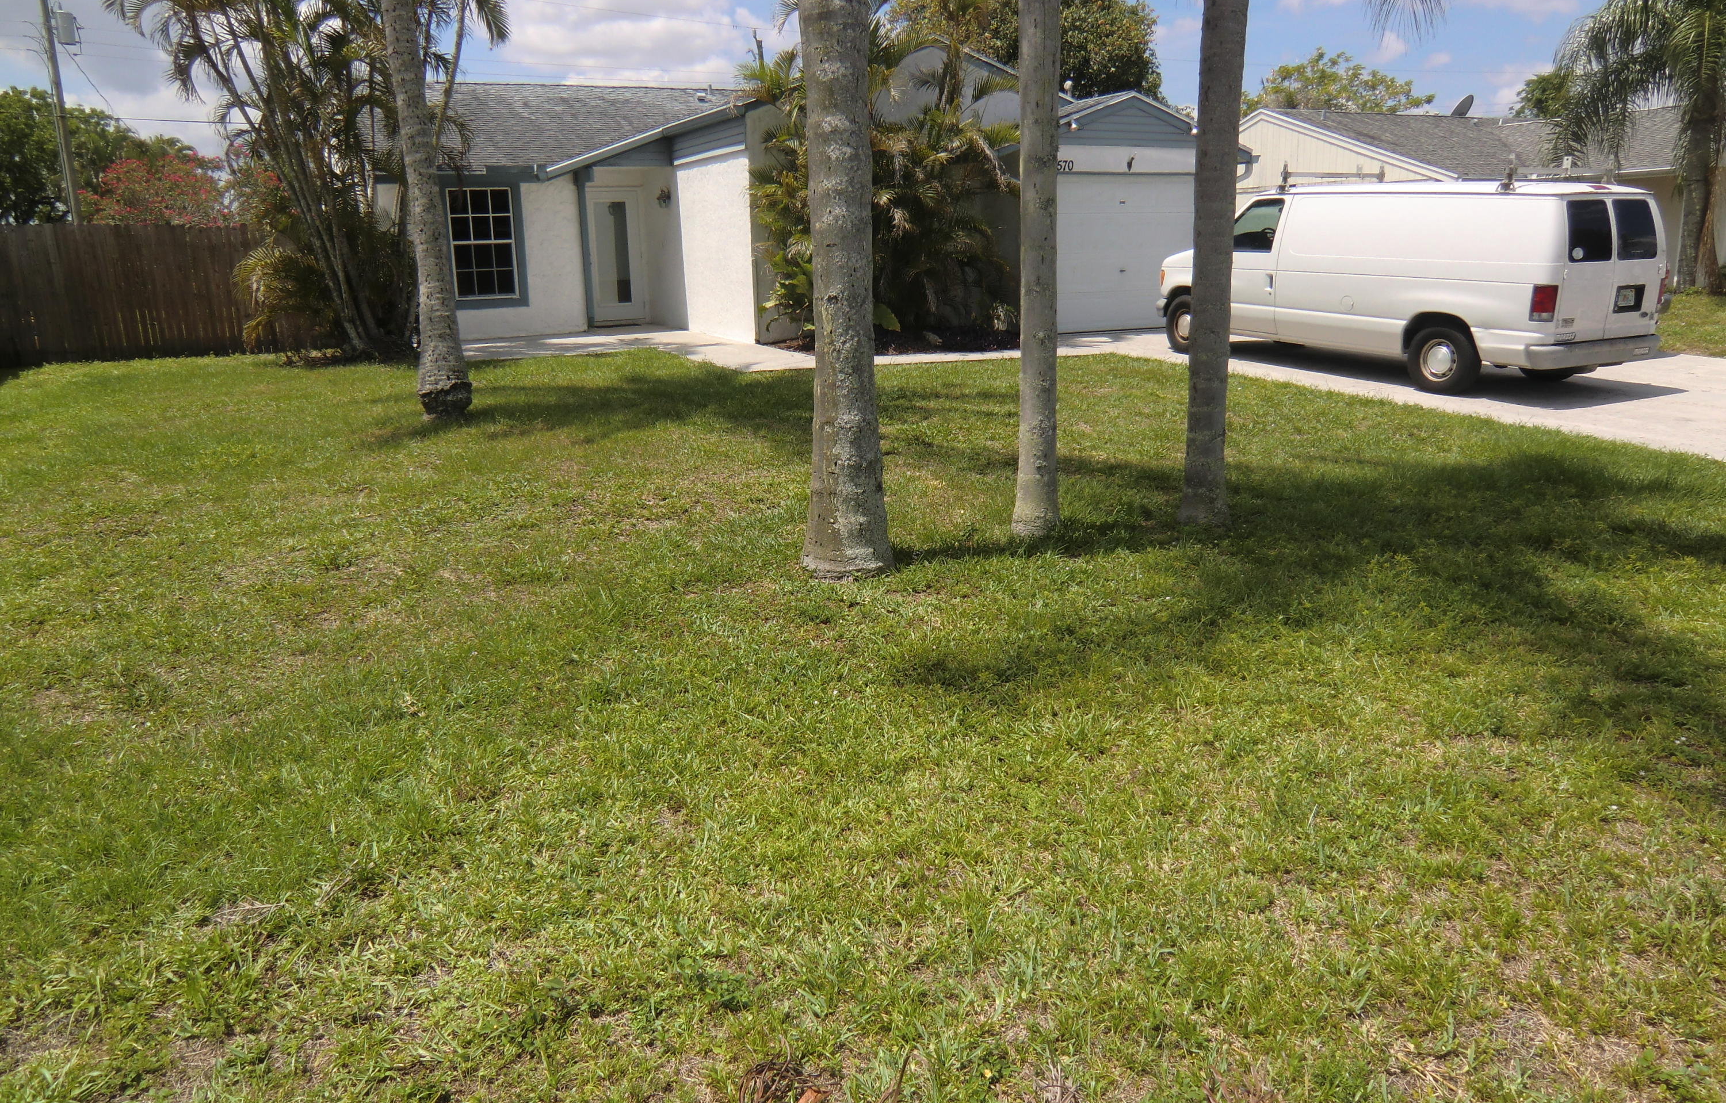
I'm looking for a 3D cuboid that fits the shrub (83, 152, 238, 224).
[{"bbox_3d":[-12.025,-5.555,20.864,2.450,2.660,2.800,-10,19,-29],"label":"shrub"}]

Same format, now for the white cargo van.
[{"bbox_3d":[5.737,-3.083,13.367,2.050,2.080,5.300,-10,20,-29],"label":"white cargo van"}]

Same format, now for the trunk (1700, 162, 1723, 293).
[{"bbox_3d":[16.463,-6.196,22.950,0.420,2.450,0.420,11,20,33],"label":"trunk"}]

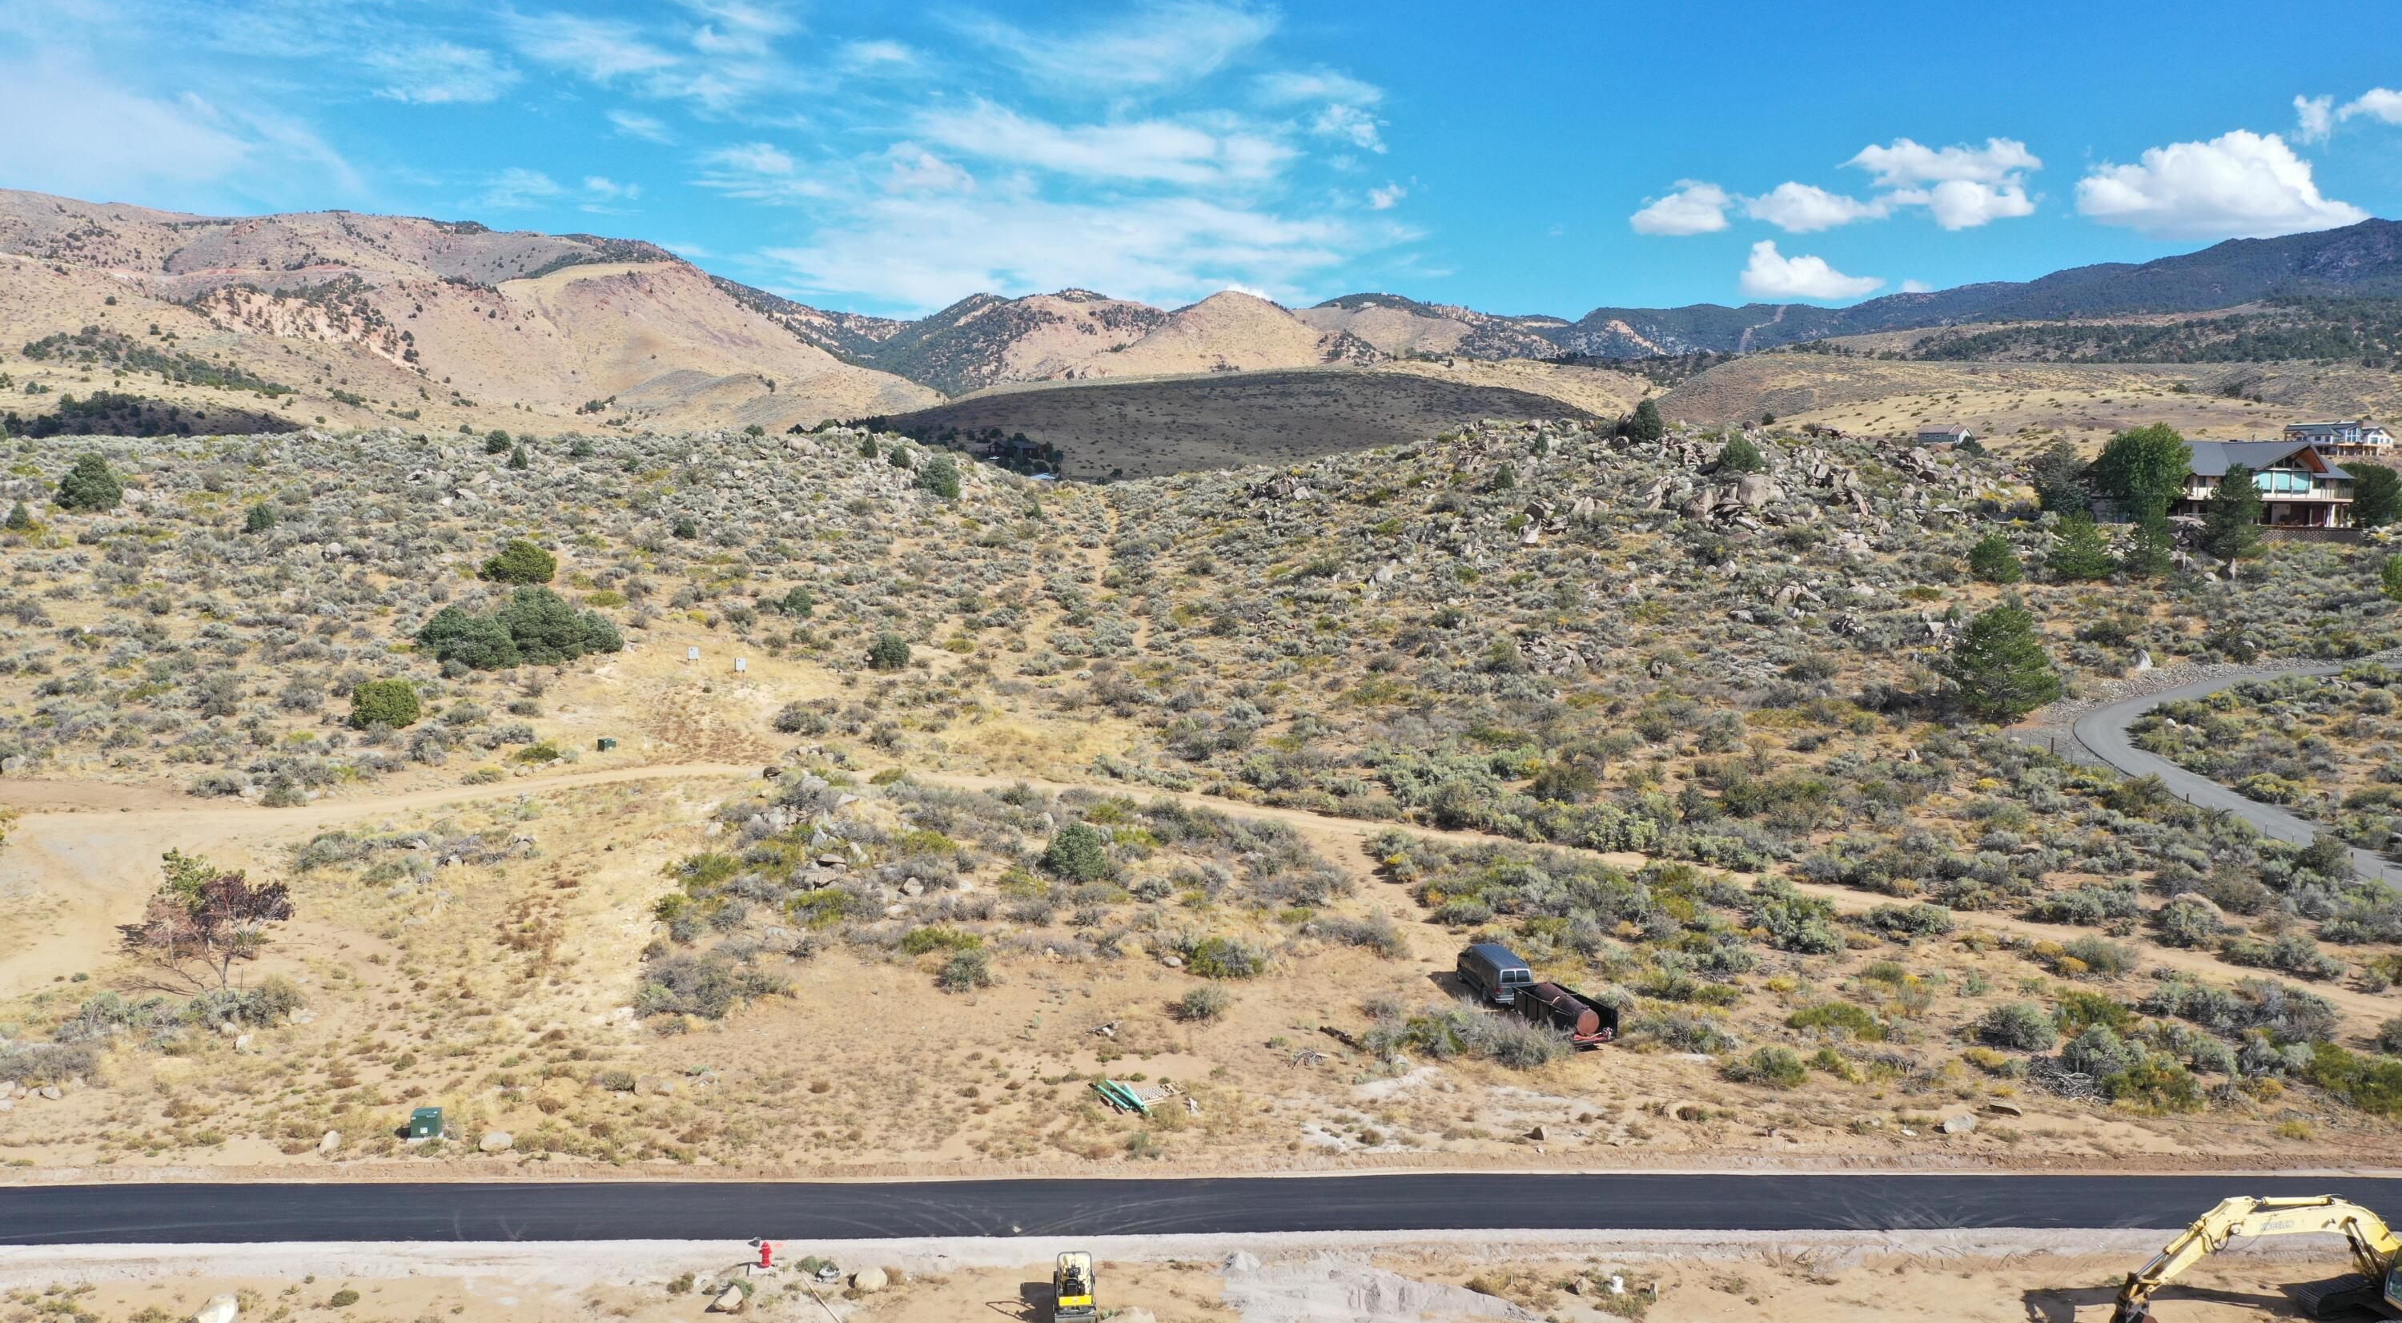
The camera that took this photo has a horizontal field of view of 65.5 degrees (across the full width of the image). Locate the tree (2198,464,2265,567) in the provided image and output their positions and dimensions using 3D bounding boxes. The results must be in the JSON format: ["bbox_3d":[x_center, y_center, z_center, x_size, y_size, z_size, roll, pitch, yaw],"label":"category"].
[{"bbox_3d":[105.333,-15.067,191.000,6.245,10.557,5.933,0,5,0],"label":"tree"}]

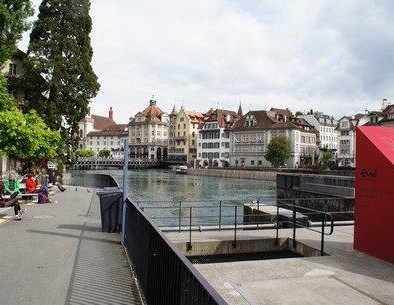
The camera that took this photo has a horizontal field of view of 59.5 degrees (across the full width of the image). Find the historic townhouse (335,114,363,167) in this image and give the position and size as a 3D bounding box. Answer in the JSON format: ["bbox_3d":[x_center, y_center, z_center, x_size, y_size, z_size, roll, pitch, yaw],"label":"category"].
[{"bbox_3d":[51.300,-3.441,117.130,8.800,16.800,11.000,-1,-2,20],"label":"historic townhouse"}]

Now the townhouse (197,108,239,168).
[{"bbox_3d":[6.600,-4.220,114.149,11.200,18.400,14.000,0,-2,14],"label":"townhouse"}]

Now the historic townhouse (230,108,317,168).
[{"bbox_3d":[24.600,-4.437,109.653,24.500,18.600,14.000,0,-2,17],"label":"historic townhouse"}]

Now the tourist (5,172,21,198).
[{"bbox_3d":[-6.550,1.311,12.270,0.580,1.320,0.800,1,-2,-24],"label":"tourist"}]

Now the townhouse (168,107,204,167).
[{"bbox_3d":[-4.100,-6.092,138.206,9.500,23.400,12.000,-1,-2,27],"label":"townhouse"}]

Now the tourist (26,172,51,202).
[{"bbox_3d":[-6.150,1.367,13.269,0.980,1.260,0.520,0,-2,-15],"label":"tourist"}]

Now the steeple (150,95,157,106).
[{"bbox_3d":[-21.200,-25.284,168.718,2.900,5.512,2.900,0,-1,0],"label":"steeple"}]

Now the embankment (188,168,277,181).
[{"bbox_3d":[6.600,4.910,80.699,1.500,1.400,42.500,1,-2,-23],"label":"embankment"}]

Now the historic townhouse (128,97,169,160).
[{"bbox_3d":[-23.000,-11.006,168.345,16.000,32.200,15.000,-1,-2,23],"label":"historic townhouse"}]

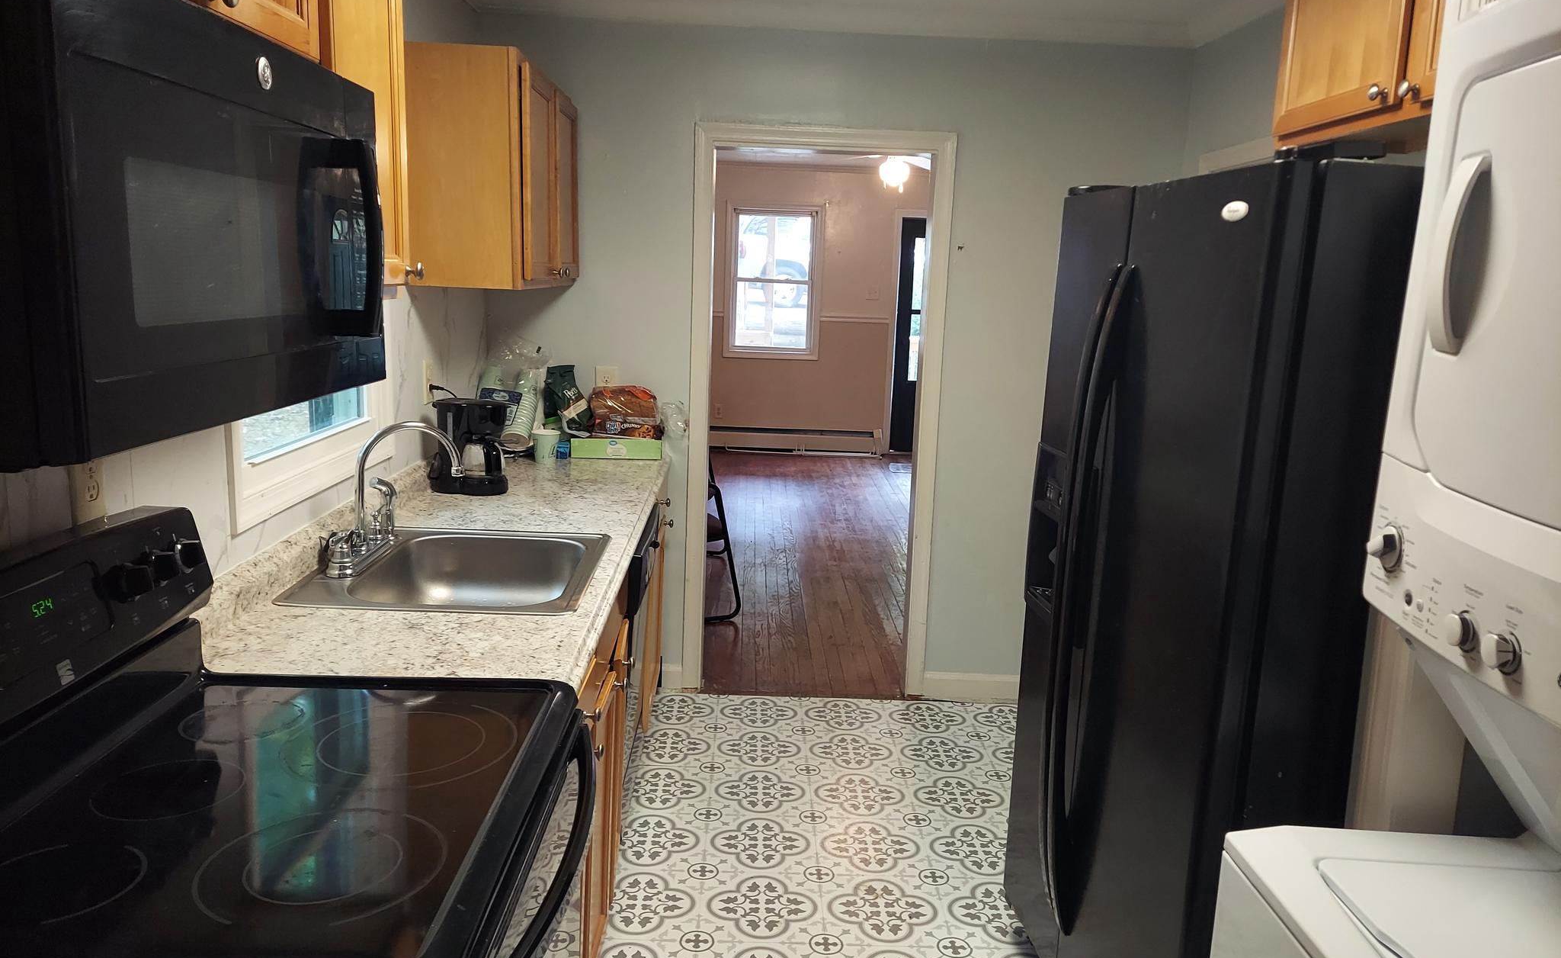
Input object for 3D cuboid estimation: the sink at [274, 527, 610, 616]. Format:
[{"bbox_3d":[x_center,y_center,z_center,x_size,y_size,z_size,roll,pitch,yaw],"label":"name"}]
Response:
[{"bbox_3d":[-0.679,0.268,2.345,0.555,0.170,0.630,2,11,-2],"label":"sink"}]

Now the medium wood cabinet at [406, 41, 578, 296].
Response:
[{"bbox_3d":[-0.841,-0.895,3.284,0.325,0.615,0.900,2,11,-2],"label":"medium wood cabinet"}]

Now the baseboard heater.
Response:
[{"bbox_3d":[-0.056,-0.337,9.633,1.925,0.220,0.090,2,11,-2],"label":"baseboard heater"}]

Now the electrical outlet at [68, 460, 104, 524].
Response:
[{"bbox_3d":[-0.982,-0.001,1.533,0.010,0.116,0.071,2,11,-2],"label":"electrical outlet"}]

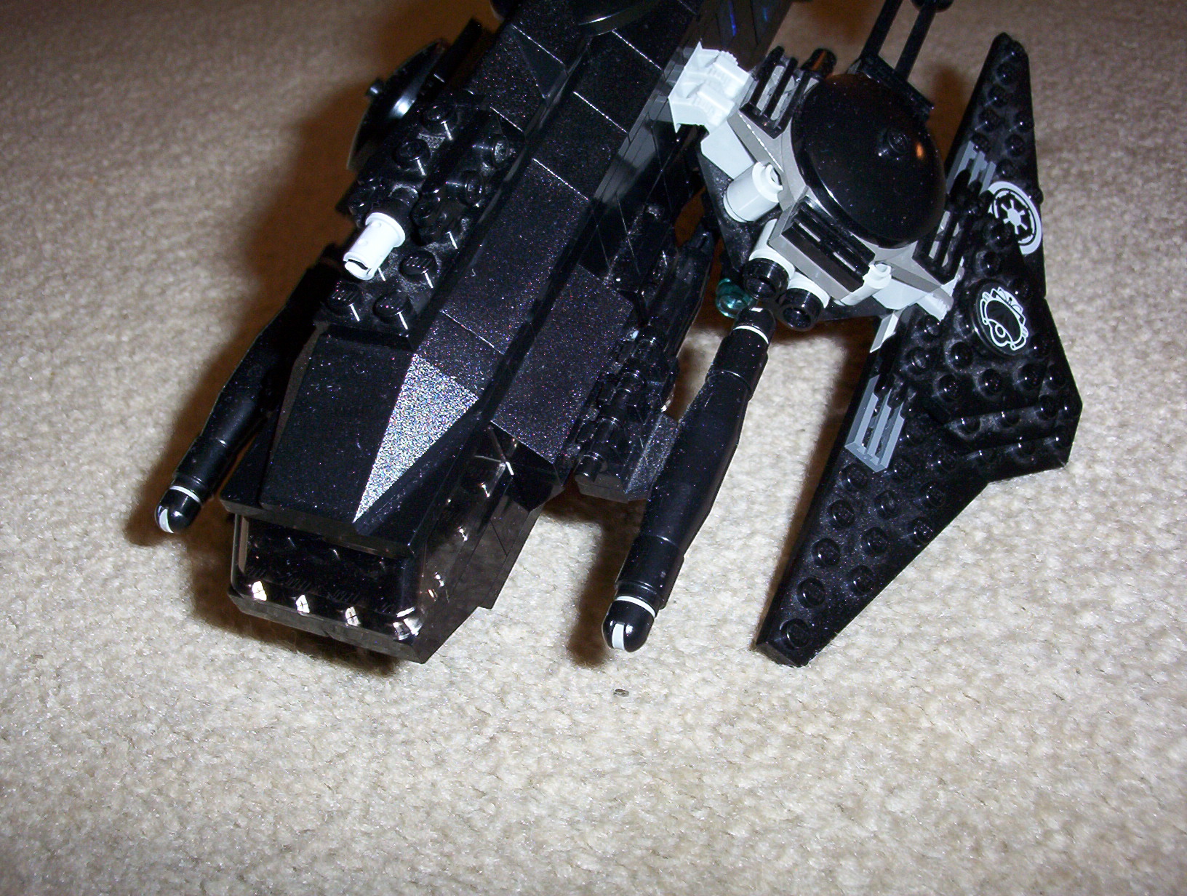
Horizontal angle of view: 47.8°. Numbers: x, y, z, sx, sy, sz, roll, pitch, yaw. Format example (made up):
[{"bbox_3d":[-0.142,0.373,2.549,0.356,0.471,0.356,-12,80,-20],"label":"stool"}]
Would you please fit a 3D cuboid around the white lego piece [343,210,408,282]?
[{"bbox_3d":[-0.032,-0.030,0.197,0.006,0.006,0.009,13,58,24],"label":"white lego piece"}]

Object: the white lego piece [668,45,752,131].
[{"bbox_3d":[0.022,-0.064,0.235,0.012,0.009,0.016,12,56,23],"label":"white lego piece"}]

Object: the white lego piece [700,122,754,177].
[{"bbox_3d":[0.027,-0.053,0.232,0.010,0.013,0.008,-31,27,55],"label":"white lego piece"}]

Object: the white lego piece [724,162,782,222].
[{"bbox_3d":[0.028,-0.044,0.229,0.011,0.008,0.008,-31,27,55],"label":"white lego piece"}]

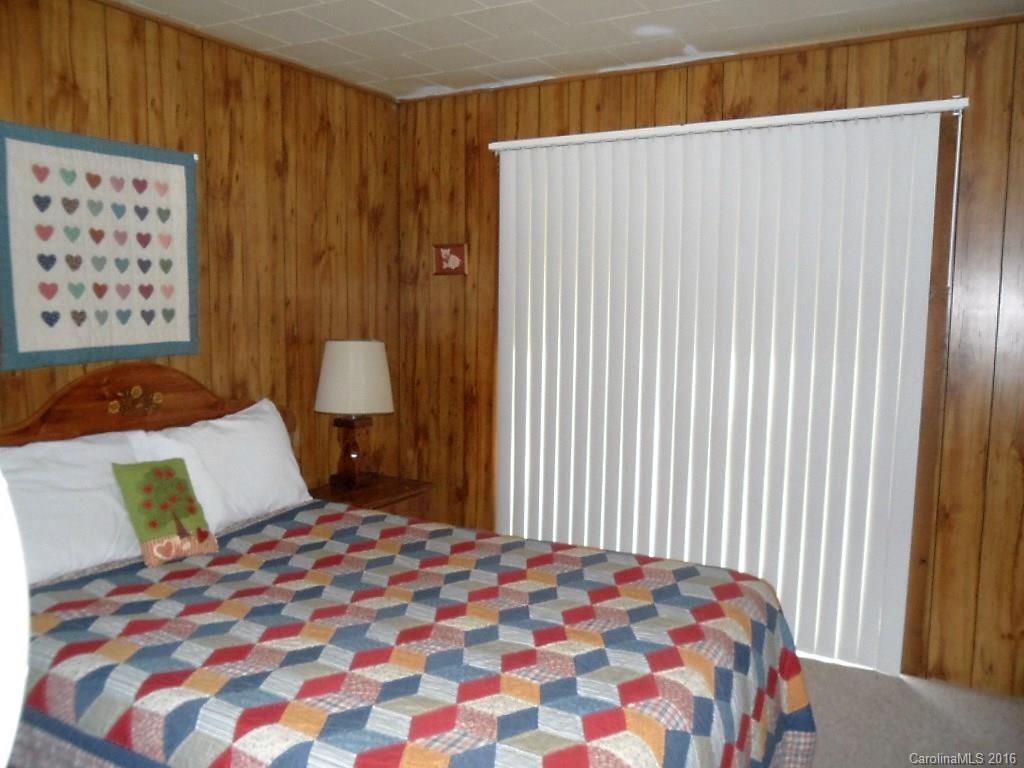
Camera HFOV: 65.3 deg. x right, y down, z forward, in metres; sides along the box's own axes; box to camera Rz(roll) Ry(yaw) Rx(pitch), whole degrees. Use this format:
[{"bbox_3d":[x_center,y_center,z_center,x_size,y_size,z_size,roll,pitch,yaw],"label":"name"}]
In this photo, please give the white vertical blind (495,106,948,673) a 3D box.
[{"bbox_3d":[0.742,0.010,3.456,1.880,2.170,0.090,4,8,29],"label":"white vertical blind"}]

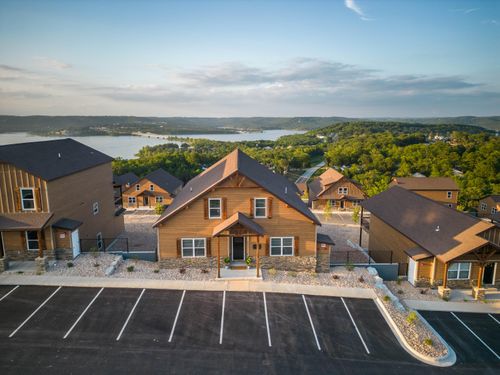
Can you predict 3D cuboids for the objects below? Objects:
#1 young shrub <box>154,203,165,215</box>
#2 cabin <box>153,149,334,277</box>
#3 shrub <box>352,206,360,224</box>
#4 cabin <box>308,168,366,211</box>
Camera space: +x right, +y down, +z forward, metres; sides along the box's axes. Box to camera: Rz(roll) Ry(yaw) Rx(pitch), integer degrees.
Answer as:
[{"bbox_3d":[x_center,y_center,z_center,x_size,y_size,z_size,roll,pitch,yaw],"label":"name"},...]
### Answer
[{"bbox_3d":[-20.100,4.808,77.146,2.200,2.800,2.200,0,12,-1],"label":"young shrub"},{"bbox_3d":[-0.450,1.356,33.600,14.200,8.300,16.000,0,12,-1],"label":"cabin"},{"bbox_3d":[21.600,5.614,70.162,1.700,3.500,1.700,0,12,-1],"label":"shrub"},{"bbox_3d":[20.800,-0.028,86.040,13.300,8.300,15.600,0,12,-1],"label":"cabin"}]

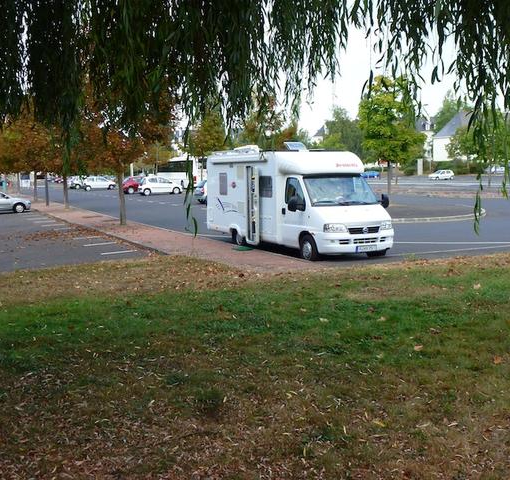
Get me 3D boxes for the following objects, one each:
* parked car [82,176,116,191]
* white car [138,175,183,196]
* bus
[{"bbox_3d":[-17.047,-6.191,69.000,3.600,1.430,1.650,-5,7,-26],"label":"parked car"},{"bbox_3d":[-7.798,-4.436,52.015,3.880,1.440,1.670,-4,7,-24],"label":"white car"},{"bbox_3d":[-7.243,-7.027,65.197,2.550,3.450,12.000,-5,8,-26],"label":"bus"}]

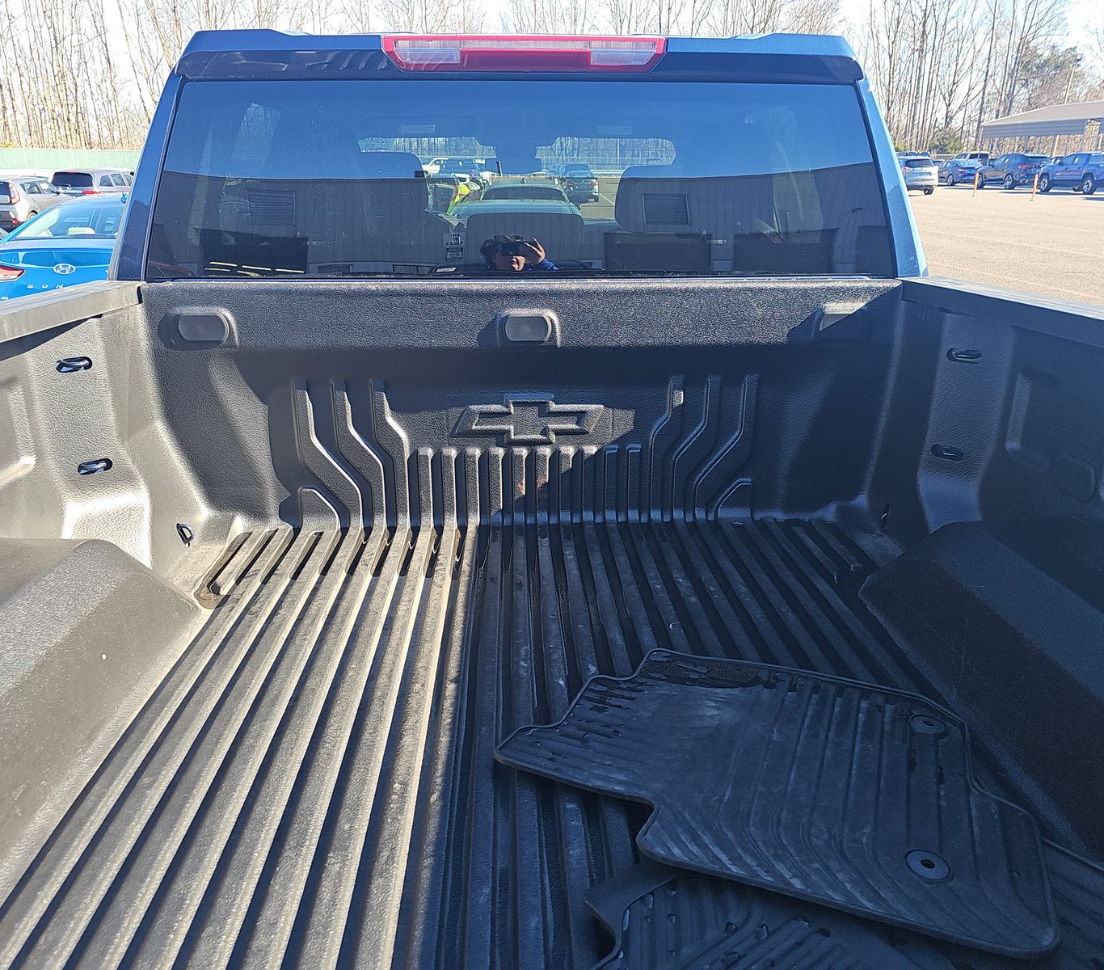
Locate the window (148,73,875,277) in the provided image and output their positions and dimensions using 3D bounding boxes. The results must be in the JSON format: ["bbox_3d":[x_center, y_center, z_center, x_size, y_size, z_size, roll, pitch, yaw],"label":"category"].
[{"bbox_3d":[-0.057,-0.692,1.971,1.750,0.430,0.060,-1,15,-3],"label":"window"}]

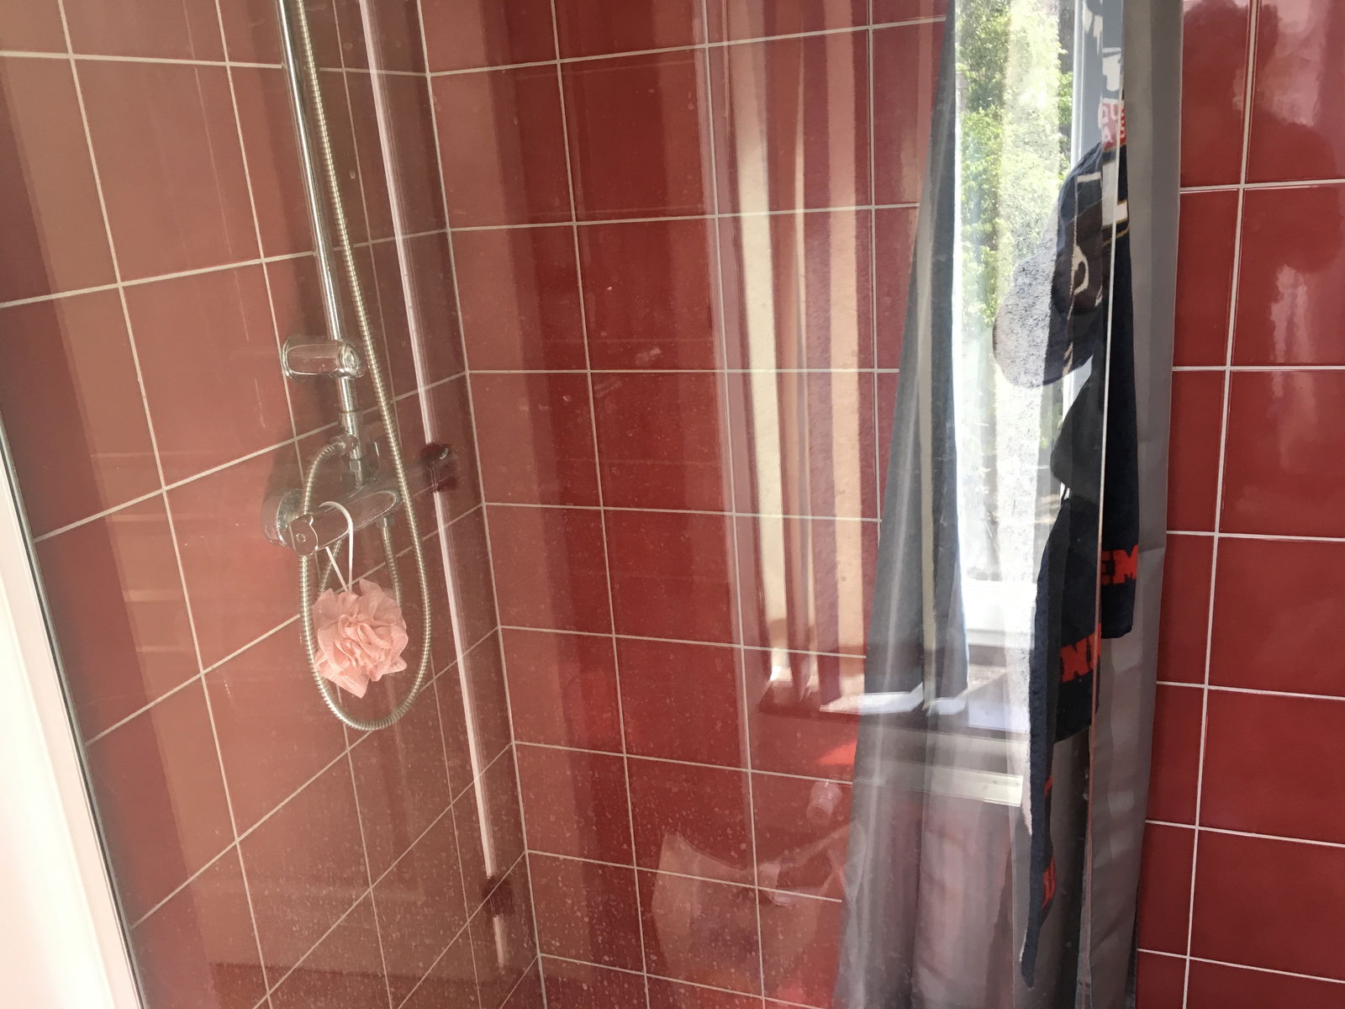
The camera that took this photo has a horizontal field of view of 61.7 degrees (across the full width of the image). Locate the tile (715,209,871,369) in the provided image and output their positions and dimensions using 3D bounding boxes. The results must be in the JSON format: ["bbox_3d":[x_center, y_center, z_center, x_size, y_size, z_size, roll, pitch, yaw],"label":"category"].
[{"bbox_3d":[0.159,-0.270,1.432,0.196,0.197,0.010,2,18,20],"label":"tile"}]

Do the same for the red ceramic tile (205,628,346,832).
[{"bbox_3d":[-0.451,0.242,1.291,0.010,0.198,0.198,2,18,21],"label":"red ceramic tile"}]

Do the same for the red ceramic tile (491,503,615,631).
[{"bbox_3d":[-0.183,0.098,1.687,0.192,0.197,0.010,2,18,20],"label":"red ceramic tile"}]

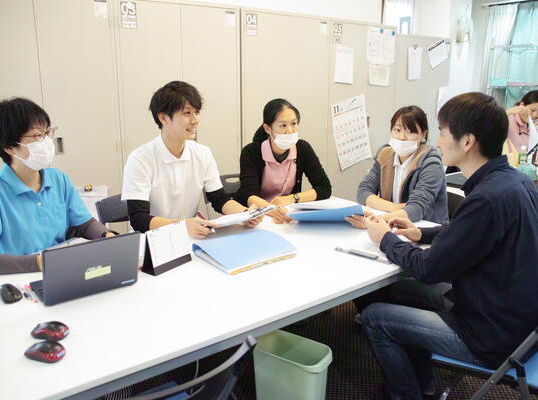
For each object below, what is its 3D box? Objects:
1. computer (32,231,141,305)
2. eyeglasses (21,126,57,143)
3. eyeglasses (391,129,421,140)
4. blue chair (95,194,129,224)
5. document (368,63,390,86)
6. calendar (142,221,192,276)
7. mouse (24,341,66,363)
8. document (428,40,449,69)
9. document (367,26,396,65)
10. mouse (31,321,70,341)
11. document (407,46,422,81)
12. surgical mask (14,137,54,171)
[{"bbox_3d":[-0.568,0.185,1.391,0.277,0.186,0.245,-10,17,-37],"label":"computer"},{"bbox_3d":[-0.826,-0.229,1.552,0.135,0.043,0.135,2,21,11],"label":"eyeglasses"},{"bbox_3d":[0.697,-0.332,2.251,0.138,0.042,0.135,7,15,29],"label":"eyeglasses"},{"bbox_3d":[-0.502,0.419,2.196,0.460,0.790,0.480,-11,17,-40],"label":"blue chair"},{"bbox_3d":[1.015,-1.138,4.112,0.255,0.200,0.008,-8,15,-32],"label":"document"},{"bbox_3d":[-0.354,0.160,1.573,0.066,0.150,0.176,10,16,33],"label":"calendar"},{"bbox_3d":[-0.521,0.347,1.044,0.098,0.036,0.061,4,14,15],"label":"mouse"},{"bbox_3d":[1.781,-1.523,4.710,0.290,0.208,0.012,-34,30,-28],"label":"document"},{"bbox_3d":[1.021,-1.398,4.057,0.320,0.305,0.008,-8,15,-32],"label":"document"},{"bbox_3d":[-0.551,0.325,1.133,0.097,0.036,0.060,4,14,15],"label":"mouse"},{"bbox_3d":[1.413,-1.311,4.338,0.210,0.300,0.008,-8,15,-32],"label":"document"},{"bbox_3d":[-0.785,-0.159,1.520,0.095,0.105,0.140,14,18,19],"label":"surgical mask"}]

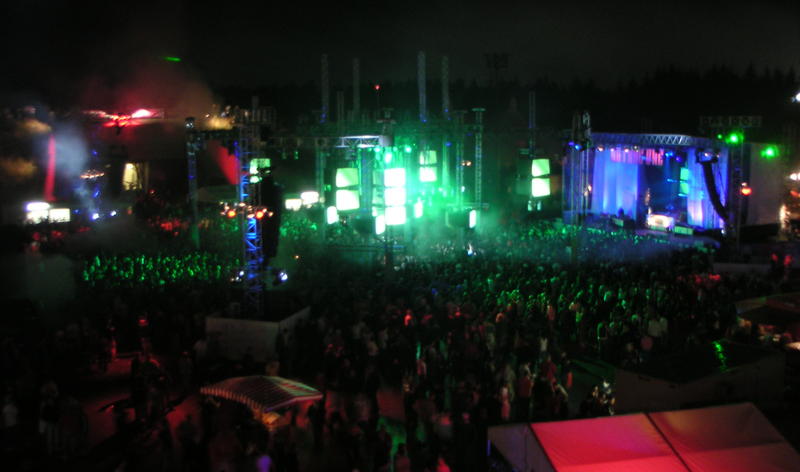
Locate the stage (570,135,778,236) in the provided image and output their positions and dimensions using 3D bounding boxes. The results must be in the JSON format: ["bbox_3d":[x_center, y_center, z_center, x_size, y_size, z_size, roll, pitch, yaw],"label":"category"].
[{"bbox_3d":[23.308,-4.671,76.818,8.300,8.600,16.500,-5,8,-34],"label":"stage"}]

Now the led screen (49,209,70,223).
[{"bbox_3d":[-30.567,-1.790,79.000,1.900,1.350,0.200,-4,7,-22],"label":"led screen"}]

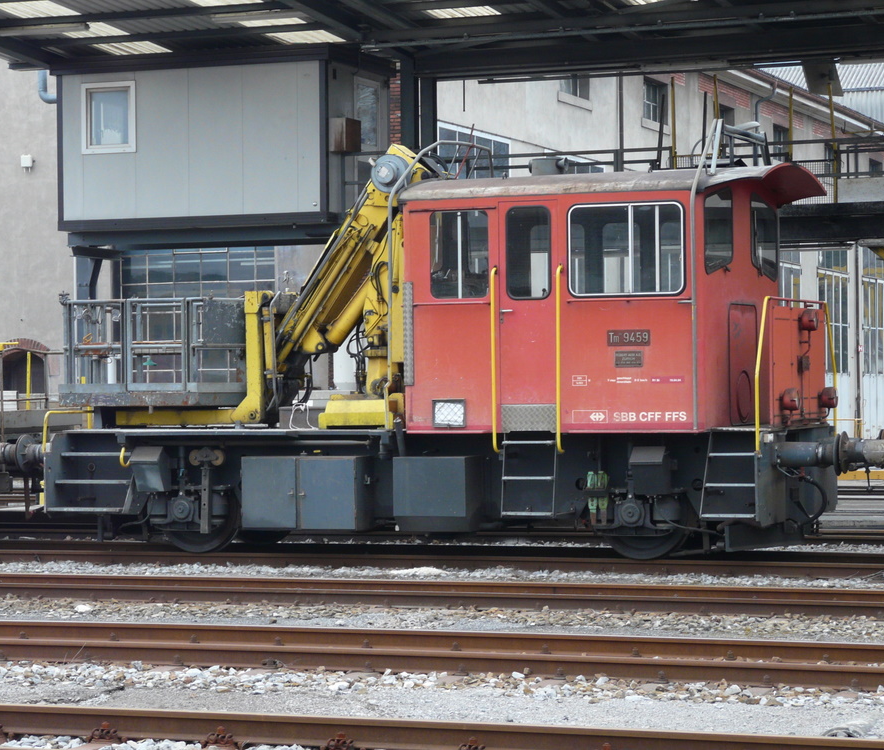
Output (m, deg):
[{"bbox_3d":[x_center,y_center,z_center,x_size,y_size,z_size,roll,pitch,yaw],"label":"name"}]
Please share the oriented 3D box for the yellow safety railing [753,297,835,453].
[{"bbox_3d":[3.470,-0.009,24.498,0.078,1.494,3.104,-1,0,22],"label":"yellow safety railing"}]

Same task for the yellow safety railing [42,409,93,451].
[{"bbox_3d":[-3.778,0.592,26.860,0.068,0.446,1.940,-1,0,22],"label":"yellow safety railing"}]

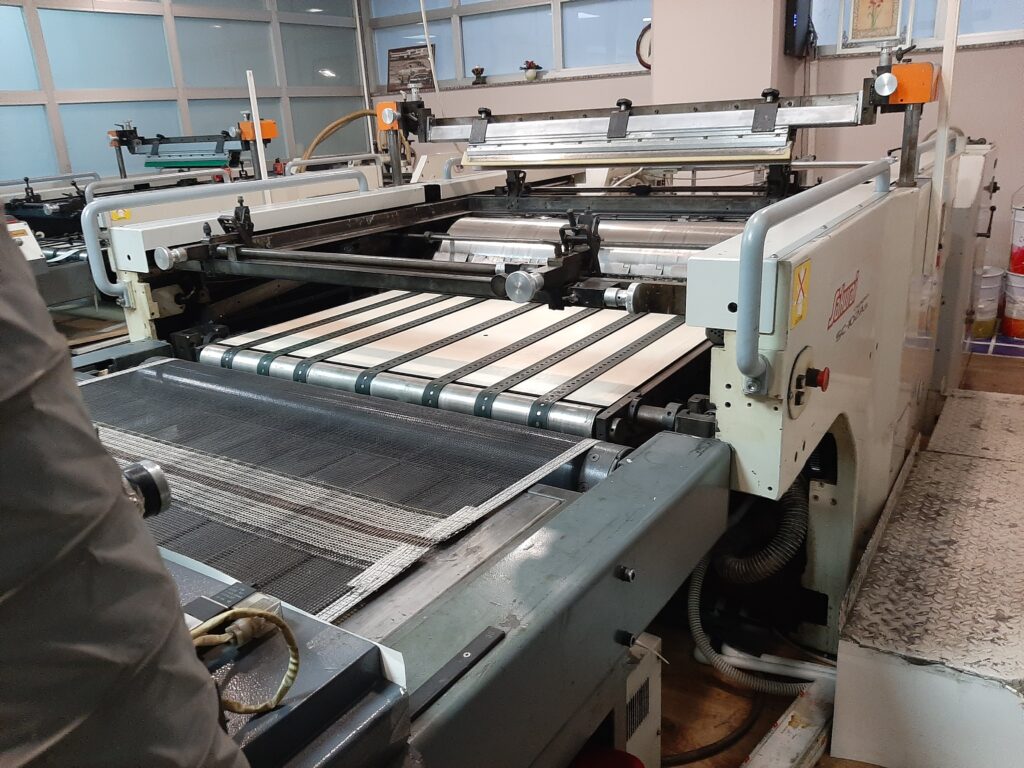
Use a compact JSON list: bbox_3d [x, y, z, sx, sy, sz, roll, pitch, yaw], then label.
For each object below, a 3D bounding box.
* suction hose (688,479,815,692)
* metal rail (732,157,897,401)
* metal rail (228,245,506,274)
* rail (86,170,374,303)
[{"bbox_3d":[0.546,0.438,1.800,0.301,0.607,0.241,9,23,33],"label":"suction hose"},{"bbox_3d":[0.609,-0.253,1.461,0.042,0.276,1.006,9,23,33],"label":"metal rail"},{"bbox_3d":[-0.394,-0.284,1.739,0.883,0.019,0.019,9,23,33],"label":"metal rail"},{"bbox_3d":[-0.794,-0.481,2.378,0.042,0.279,1.000,9,23,33],"label":"rail"}]

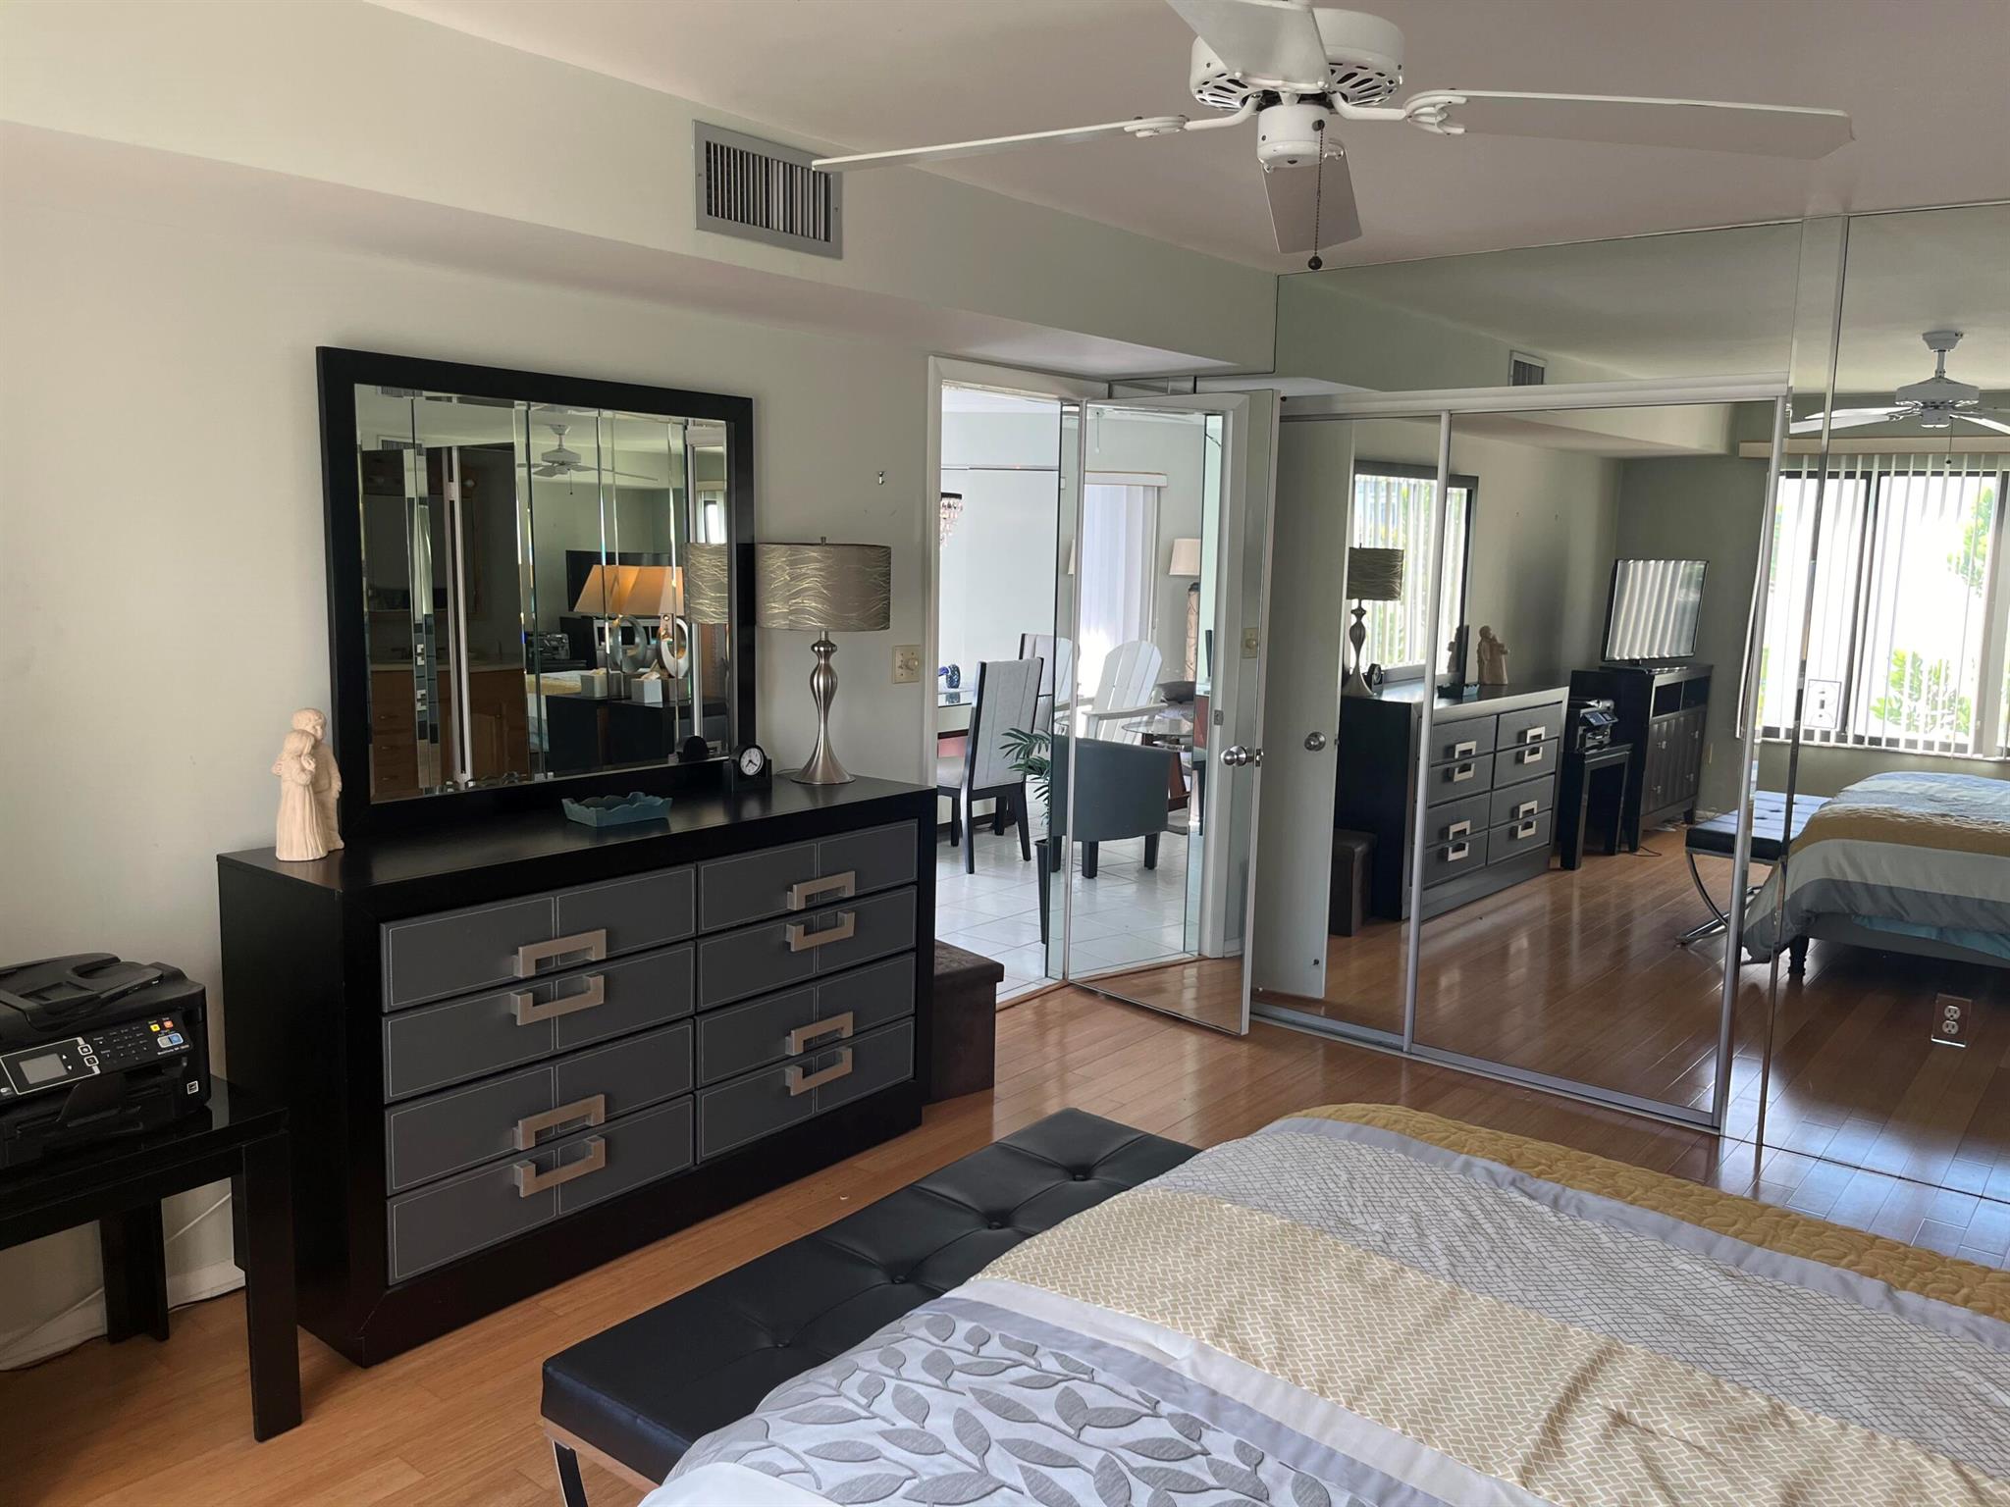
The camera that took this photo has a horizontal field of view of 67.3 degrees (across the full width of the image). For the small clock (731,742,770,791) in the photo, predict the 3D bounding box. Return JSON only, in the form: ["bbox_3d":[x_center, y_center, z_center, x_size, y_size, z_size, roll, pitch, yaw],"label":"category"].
[{"bbox_3d":[-0.672,0.037,3.956,0.050,0.116,0.115,8,11,42],"label":"small clock"}]

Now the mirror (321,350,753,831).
[{"bbox_3d":[-1.048,-0.377,3.608,0.045,1.020,1.150,7,10,39],"label":"mirror"}]

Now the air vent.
[{"bbox_3d":[-0.479,-1.168,3.152,0.030,0.205,0.406,7,10,39],"label":"air vent"}]

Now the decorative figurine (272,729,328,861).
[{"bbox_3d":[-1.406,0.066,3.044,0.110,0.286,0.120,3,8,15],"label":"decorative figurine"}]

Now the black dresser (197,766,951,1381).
[{"bbox_3d":[-0.892,0.612,3.605,0.503,0.933,1.633,7,10,39],"label":"black dresser"}]

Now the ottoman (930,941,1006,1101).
[{"bbox_3d":[-0.263,0.788,4.436,0.375,0.375,0.375,-5,10,-36],"label":"ottoman"}]

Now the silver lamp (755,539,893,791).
[{"bbox_3d":[-0.487,-0.246,4.070,0.366,0.650,0.366,1,8,0],"label":"silver lamp"}]

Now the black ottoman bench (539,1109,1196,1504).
[{"bbox_3d":[-0.091,1.025,2.472,0.430,0.450,1.260,7,10,39],"label":"black ottoman bench"}]

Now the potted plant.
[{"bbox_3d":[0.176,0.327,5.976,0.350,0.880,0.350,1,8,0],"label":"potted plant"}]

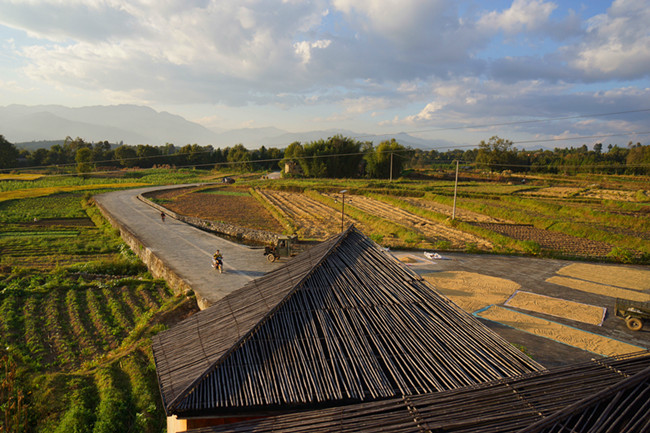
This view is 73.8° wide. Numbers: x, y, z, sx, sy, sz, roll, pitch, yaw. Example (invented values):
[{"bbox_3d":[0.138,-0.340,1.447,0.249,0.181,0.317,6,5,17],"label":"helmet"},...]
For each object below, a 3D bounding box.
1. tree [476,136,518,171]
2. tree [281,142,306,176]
[{"bbox_3d":[59.730,-21.810,150.000,14.250,11.660,12.110,0,9,0],"label":"tree"},{"bbox_3d":[-9.450,-16.800,126.000,6.840,9.360,6.500,0,9,0],"label":"tree"}]

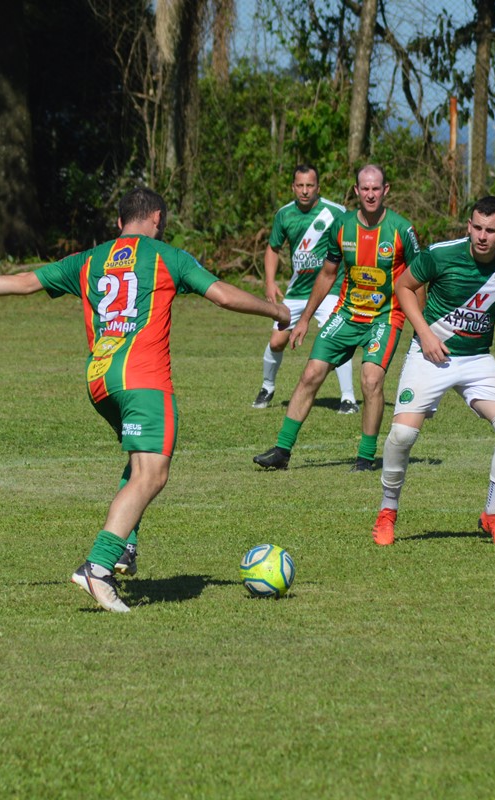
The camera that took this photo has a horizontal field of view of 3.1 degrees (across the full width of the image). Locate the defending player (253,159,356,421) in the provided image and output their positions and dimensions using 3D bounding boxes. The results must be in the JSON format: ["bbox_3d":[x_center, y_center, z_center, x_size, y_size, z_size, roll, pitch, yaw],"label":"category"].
[{"bbox_3d":[0.396,-0.782,63.800,0.750,1.760,0.480,0,1,10],"label":"defending player"}]

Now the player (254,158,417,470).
[{"bbox_3d":[0.507,-0.465,51.400,0.950,1.750,0.550,0,1,12],"label":"player"}]

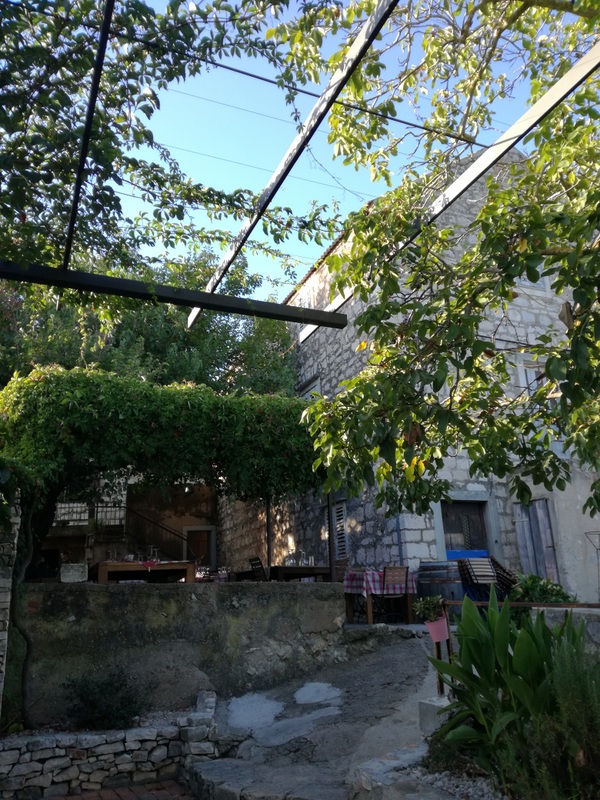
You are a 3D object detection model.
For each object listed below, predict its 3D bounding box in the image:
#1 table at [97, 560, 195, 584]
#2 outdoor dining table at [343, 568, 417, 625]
[{"bbox_3d":[-1.631,2.158,6.703,0.980,0.750,0.820,1,-19,-11],"label":"table"},{"bbox_3d":[1.297,3.132,9.851,0.820,0.750,0.800,4,-20,-18],"label":"outdoor dining table"}]

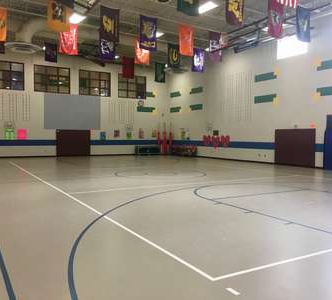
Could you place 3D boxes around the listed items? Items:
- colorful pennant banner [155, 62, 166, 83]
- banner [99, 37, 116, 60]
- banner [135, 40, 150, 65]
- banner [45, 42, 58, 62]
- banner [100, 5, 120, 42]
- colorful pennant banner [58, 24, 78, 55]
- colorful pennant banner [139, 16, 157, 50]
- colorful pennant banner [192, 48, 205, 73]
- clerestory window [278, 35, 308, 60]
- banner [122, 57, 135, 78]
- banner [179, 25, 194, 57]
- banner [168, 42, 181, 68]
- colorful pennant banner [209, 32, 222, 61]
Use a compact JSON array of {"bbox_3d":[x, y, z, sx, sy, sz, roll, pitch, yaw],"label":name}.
[{"bbox_3d":[-0.418,-5.924,25.600,0.920,1.524,0.050,-1,3,-31],"label":"colorful pennant banner"},{"bbox_3d":[-3.335,-5.880,19.243,0.941,1.497,0.070,-1,3,-31],"label":"banner"},{"bbox_3d":[-1.343,-5.686,19.158,0.920,1.524,0.050,-1,3,-31],"label":"banner"},{"bbox_3d":[-7.341,-6.226,21.480,0.736,1.188,0.070,-1,3,-31],"label":"banner"},{"bbox_3d":[-2.605,-5.859,15.649,0.922,1.527,0.070,-1,3,-31],"label":"banner"},{"bbox_3d":[-4.926,-5.617,16.970,0.920,1.524,0.050,-1,3,-31],"label":"colorful pennant banner"},{"bbox_3d":[-0.848,-5.809,16.717,0.934,1.578,0.070,-1,3,-31],"label":"colorful pennant banner"},{"bbox_3d":[2.101,-5.726,21.434,0.920,1.524,0.050,-1,3,-31],"label":"colorful pennant banner"},{"bbox_3d":[6.740,-5.487,17.792,0.120,1.071,1.887,-1,3,-31],"label":"clerestory window"},{"bbox_3d":[-2.677,-5.899,24.049,0.920,1.524,0.050,-1,3,-31],"label":"banner"},{"bbox_3d":[1.114,-5.815,17.906,0.931,1.525,0.070,-1,3,-31],"label":"banner"},{"bbox_3d":[0.562,-6.049,21.598,0.908,1.505,0.070,-1,3,-31],"label":"banner"},{"bbox_3d":[2.750,-5.596,18.380,0.920,1.524,0.050,-1,3,-31],"label":"colorful pennant banner"}]

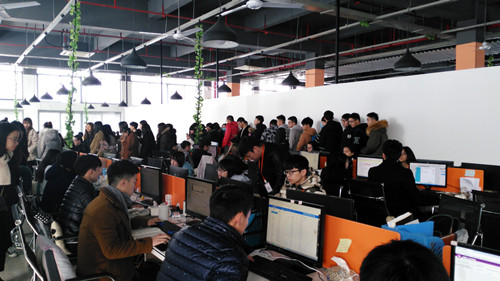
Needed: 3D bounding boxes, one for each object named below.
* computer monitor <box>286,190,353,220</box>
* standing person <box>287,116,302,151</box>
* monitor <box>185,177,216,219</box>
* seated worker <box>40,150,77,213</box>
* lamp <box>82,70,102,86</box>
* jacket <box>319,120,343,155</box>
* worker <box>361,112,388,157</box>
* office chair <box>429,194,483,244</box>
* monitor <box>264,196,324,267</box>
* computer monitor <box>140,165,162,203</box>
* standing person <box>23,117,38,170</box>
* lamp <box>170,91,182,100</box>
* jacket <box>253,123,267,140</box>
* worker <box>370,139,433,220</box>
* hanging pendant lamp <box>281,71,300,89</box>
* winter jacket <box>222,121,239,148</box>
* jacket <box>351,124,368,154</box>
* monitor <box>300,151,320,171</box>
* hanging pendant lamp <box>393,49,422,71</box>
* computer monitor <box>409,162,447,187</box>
[{"bbox_3d":[0.457,0.545,2.342,0.150,0.400,0.510,-5,5,-42],"label":"computer monitor"},{"bbox_3d":[0.968,0.381,7.700,0.340,1.760,0.480,1,2,18],"label":"standing person"},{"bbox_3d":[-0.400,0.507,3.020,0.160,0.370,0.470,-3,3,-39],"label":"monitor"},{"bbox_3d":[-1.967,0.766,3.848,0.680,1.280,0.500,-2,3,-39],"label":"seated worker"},{"bbox_3d":[-2.688,-1.057,6.100,0.320,0.250,0.320,-5,5,-38],"label":"lamp"},{"bbox_3d":[1.451,0.009,6.450,0.520,0.750,0.360,-1,3,-23],"label":"jacket"},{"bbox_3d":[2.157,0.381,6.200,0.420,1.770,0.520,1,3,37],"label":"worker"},{"bbox_3d":[1.996,0.934,3.300,0.600,0.900,0.560,-2,3,-33],"label":"office chair"},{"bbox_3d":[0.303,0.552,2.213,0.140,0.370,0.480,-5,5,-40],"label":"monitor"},{"bbox_3d":[-0.963,0.455,3.620,0.170,0.360,0.470,-2,3,-39],"label":"computer monitor"},{"bbox_3d":[-4.232,0.428,6.900,0.480,1.710,0.380,1,3,30],"label":"standing person"},{"bbox_3d":[-1.966,-1.202,9.600,0.320,0.250,0.320,-5,5,-38],"label":"lamp"},{"bbox_3d":[0.256,-0.072,8.837,0.320,0.720,0.480,1,4,28],"label":"jacket"},{"bbox_3d":[1.673,0.686,3.933,0.800,1.390,0.580,-5,5,-38],"label":"worker"},{"bbox_3d":[0.727,-1.093,6.350,0.330,0.260,0.330,-1,3,0],"label":"hanging pendant lamp"},{"bbox_3d":[-0.490,-0.155,9.000,0.500,0.700,0.380,-3,3,-41],"label":"winter jacket"},{"bbox_3d":[1.912,-0.003,6.250,0.360,0.680,0.500,-3,3,-37],"label":"jacket"},{"bbox_3d":[0.979,0.347,5.650,0.170,0.360,0.470,-2,3,-39],"label":"monitor"},{"bbox_3d":[2.384,-1.225,5.400,0.380,0.300,0.380,-2,3,-39],"label":"hanging pendant lamp"},{"bbox_3d":[2.146,0.428,4.266,0.150,0.350,0.450,-5,6,-44],"label":"computer monitor"}]

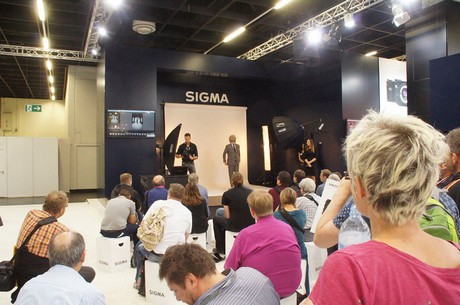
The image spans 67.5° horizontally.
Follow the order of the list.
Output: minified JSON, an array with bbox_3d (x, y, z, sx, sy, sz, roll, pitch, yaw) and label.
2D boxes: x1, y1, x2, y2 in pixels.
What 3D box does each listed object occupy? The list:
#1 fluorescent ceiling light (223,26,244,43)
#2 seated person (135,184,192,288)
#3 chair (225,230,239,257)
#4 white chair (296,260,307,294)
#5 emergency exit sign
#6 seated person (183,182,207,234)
[{"bbox_3d":[0.152,-3.964,11.600,0.140,0.100,1.530,-1,1,-26],"label":"fluorescent ceiling light"},{"bbox_3d":[-0.728,0.946,3.830,0.620,1.250,0.800,-1,1,-3],"label":"seated person"},{"bbox_3d":[0.098,1.329,5.020,0.300,0.440,0.300,-1,1,2],"label":"chair"},{"bbox_3d":[0.693,1.333,3.850,0.300,0.440,0.300,-1,1,0],"label":"white chair"},{"bbox_3d":[-12.818,-2.861,22.500,0.930,0.460,0.070,-1,0,-26],"label":"emergency exit sign"},{"bbox_3d":[-0.530,1.014,5.280,0.450,1.150,0.740,-1,0,2],"label":"seated person"}]

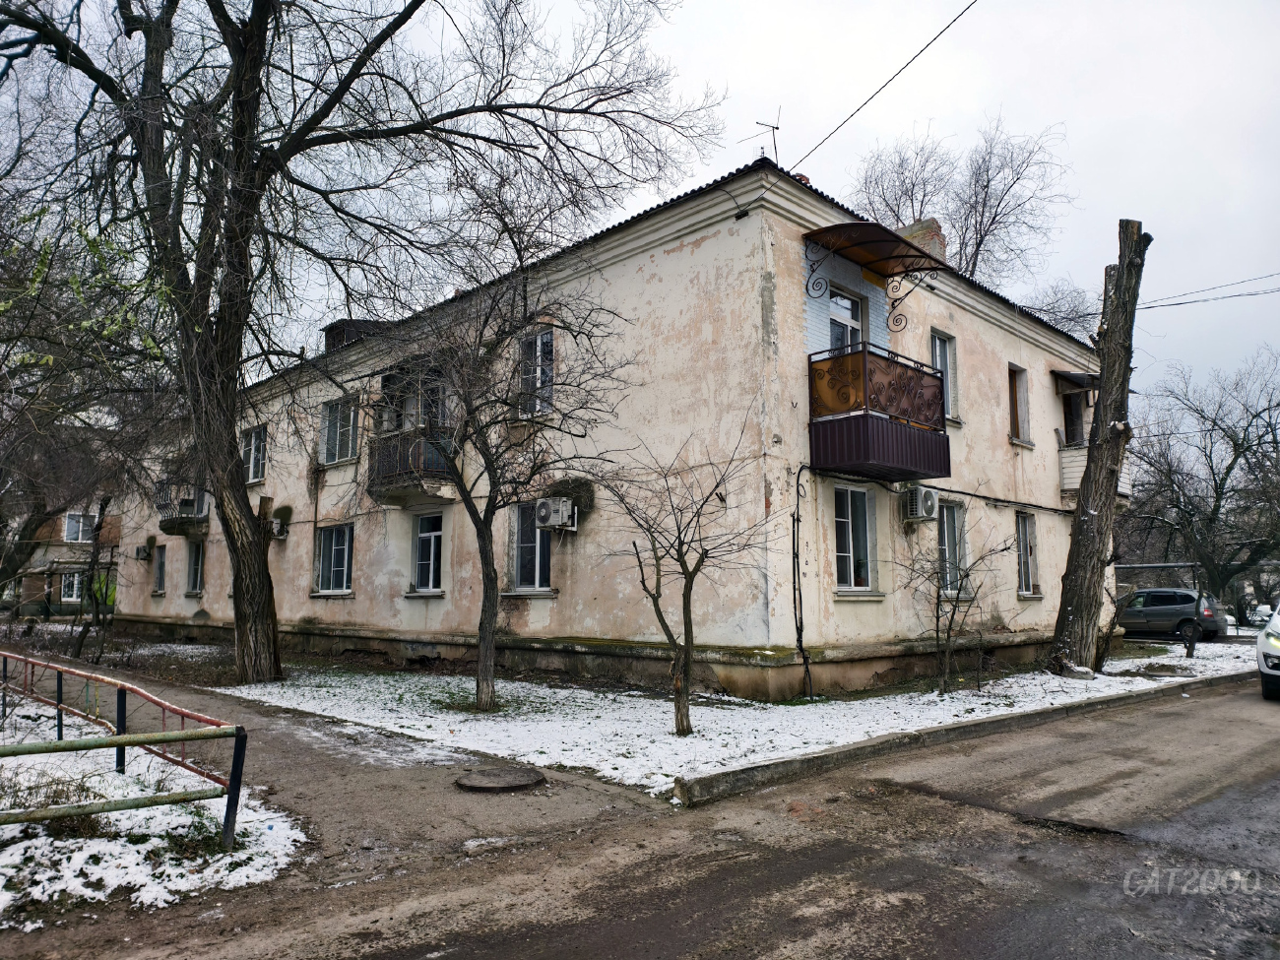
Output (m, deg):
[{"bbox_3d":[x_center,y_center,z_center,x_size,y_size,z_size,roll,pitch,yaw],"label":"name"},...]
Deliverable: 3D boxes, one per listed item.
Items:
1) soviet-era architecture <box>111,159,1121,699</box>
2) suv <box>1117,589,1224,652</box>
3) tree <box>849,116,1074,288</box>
[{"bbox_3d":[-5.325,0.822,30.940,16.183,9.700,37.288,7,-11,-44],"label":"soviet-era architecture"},{"bbox_3d":[17.301,4.585,29.242,1.820,1.720,4.500,7,-11,-44],"label":"suv"},{"bbox_3d":[11.778,-4.082,31.113,8.500,19.391,8.500,-3,-8,21],"label":"tree"}]

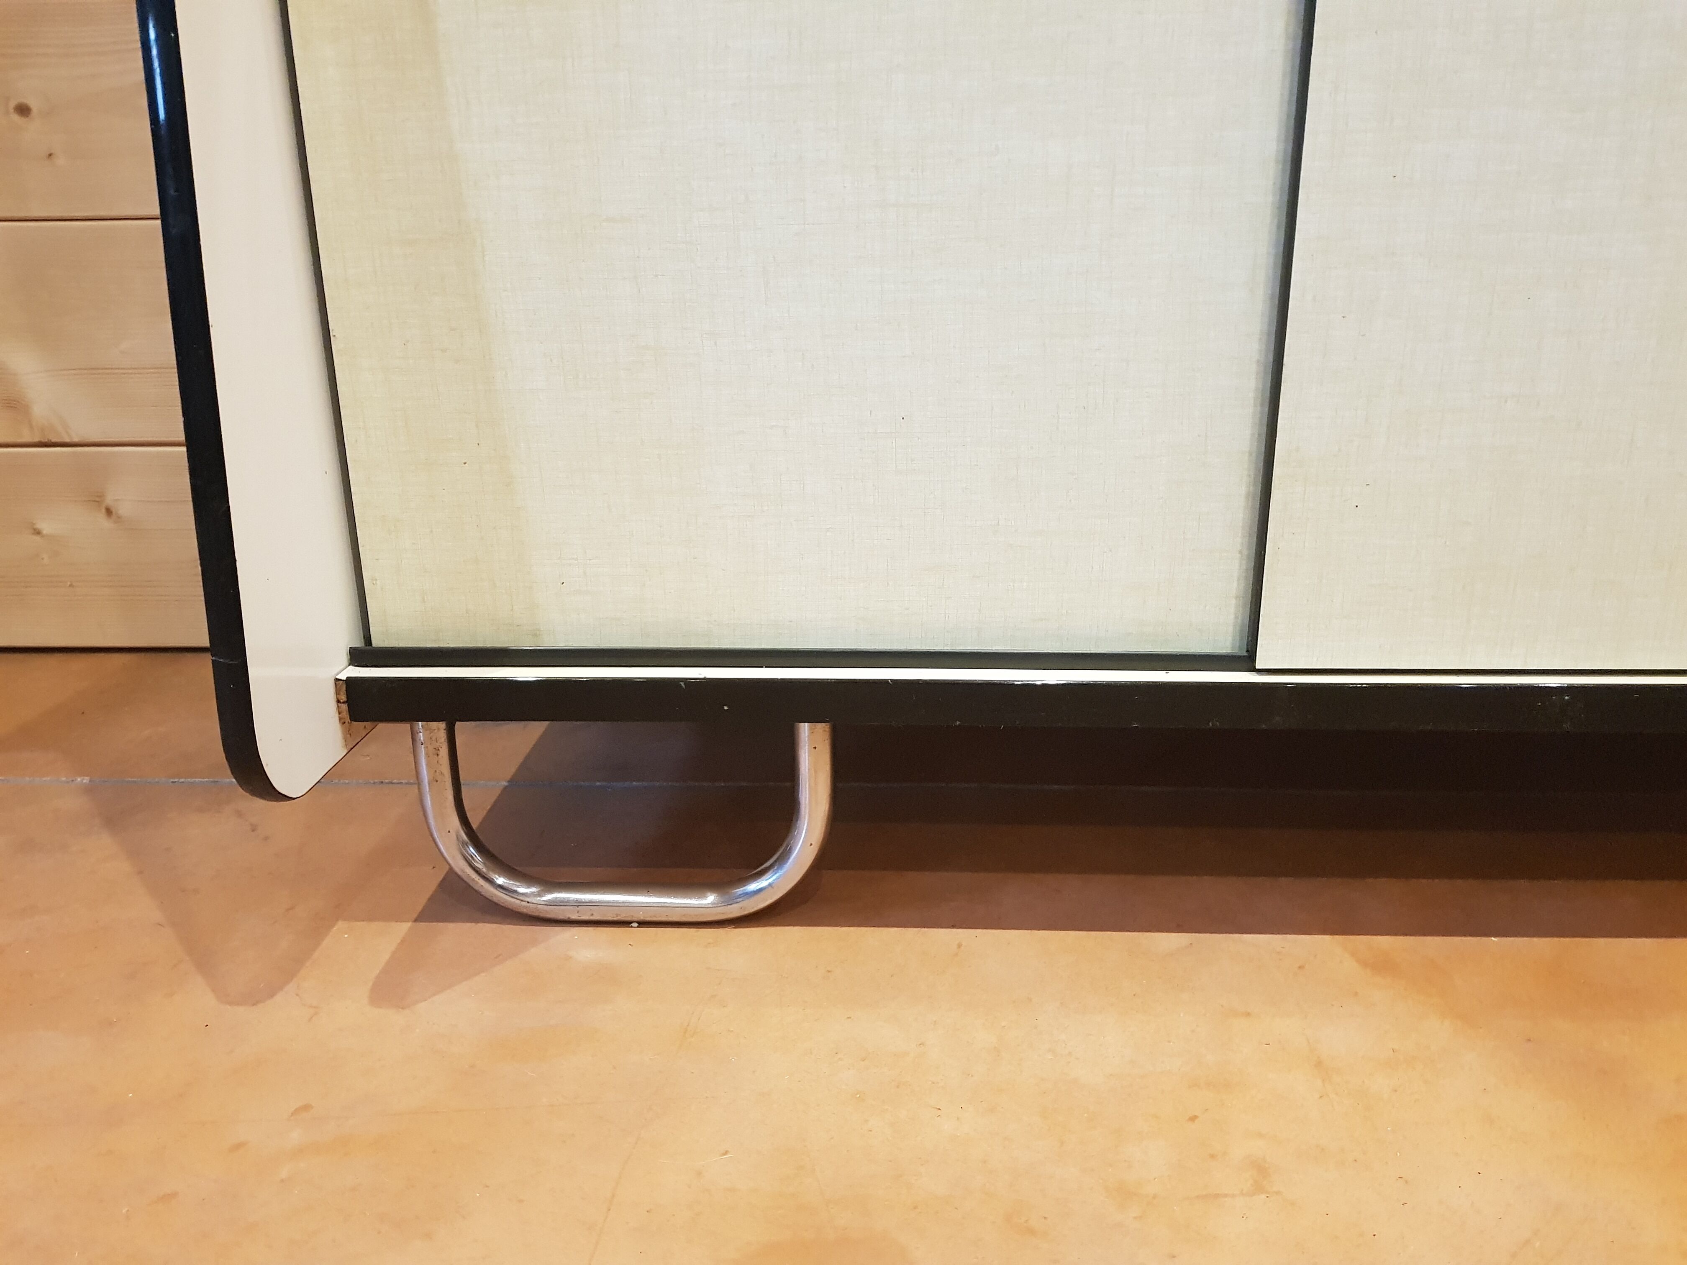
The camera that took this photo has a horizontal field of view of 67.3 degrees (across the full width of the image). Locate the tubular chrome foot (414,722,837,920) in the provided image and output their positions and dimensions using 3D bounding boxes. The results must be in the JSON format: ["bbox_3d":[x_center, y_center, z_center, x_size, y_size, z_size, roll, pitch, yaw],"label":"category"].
[{"bbox_3d":[-0.131,0.111,0.769,0.252,0.142,0.025,0,17,2],"label":"tubular chrome foot"}]

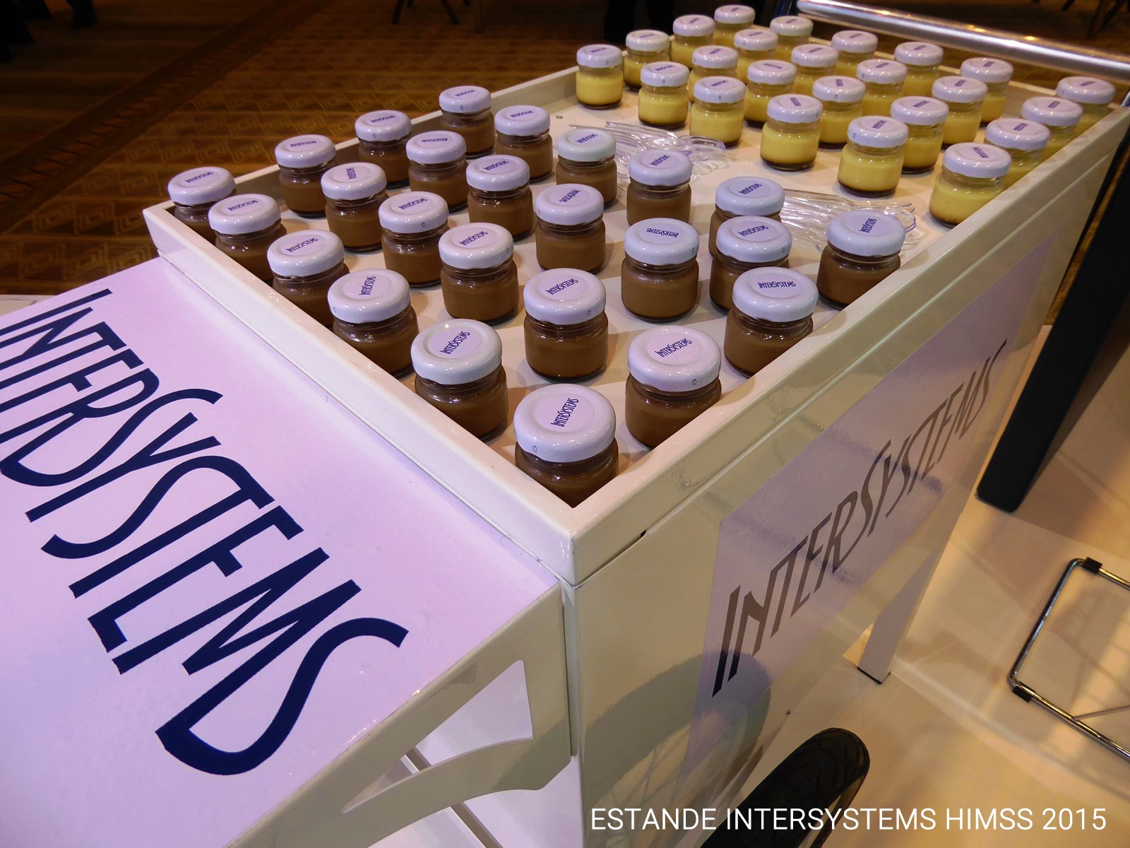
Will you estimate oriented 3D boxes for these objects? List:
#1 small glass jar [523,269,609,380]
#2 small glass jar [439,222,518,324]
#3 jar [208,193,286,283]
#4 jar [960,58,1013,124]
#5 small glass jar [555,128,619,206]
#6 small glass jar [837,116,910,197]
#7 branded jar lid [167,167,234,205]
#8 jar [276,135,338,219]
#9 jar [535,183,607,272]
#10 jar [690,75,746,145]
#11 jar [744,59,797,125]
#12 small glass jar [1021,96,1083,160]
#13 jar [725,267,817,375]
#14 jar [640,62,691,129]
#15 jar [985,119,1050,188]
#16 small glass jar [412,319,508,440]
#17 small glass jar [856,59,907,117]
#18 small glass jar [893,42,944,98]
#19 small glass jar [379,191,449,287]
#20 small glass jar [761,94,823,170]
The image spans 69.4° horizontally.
[{"bbox_3d":[0.001,-0.057,0.473,0.048,0.054,0.048,-1,38,1],"label":"small glass jar"},{"bbox_3d":[-0.053,-0.094,0.511,0.047,0.051,0.047,-1,39,1],"label":"small glass jar"},{"bbox_3d":[-0.216,-0.127,0.564,0.047,0.052,0.047,-1,39,1],"label":"jar"},{"bbox_3d":[0.393,-0.313,0.771,0.047,0.051,0.047,17,42,20],"label":"jar"},{"bbox_3d":[0.017,-0.203,0.651,0.047,0.052,0.047,-1,39,1],"label":"small glass jar"},{"bbox_3d":[0.249,-0.217,0.661,0.047,0.052,0.047,-1,39,1],"label":"small glass jar"},{"bbox_3d":[-0.256,-0.168,0.575,0.045,0.010,0.045,-1,39,1],"label":"branded jar lid"},{"bbox_3d":[-0.205,-0.200,0.658,0.048,0.054,0.048,-1,38,0],"label":"jar"},{"bbox_3d":[0.004,-0.135,0.571,0.048,0.054,0.048,-1,38,1],"label":"jar"},{"bbox_3d":[0.144,-0.294,0.768,0.048,0.054,0.048,-1,38,1],"label":"jar"},{"bbox_3d":[0.200,-0.323,0.799,0.048,0.052,0.048,-1,39,1],"label":"jar"},{"bbox_3d":[0.415,-0.250,0.706,0.048,0.054,0.048,-1,38,1],"label":"small glass jar"},{"bbox_3d":[0.119,-0.058,0.472,0.048,0.052,0.048,-1,39,1],"label":"jar"},{"bbox_3d":[0.097,-0.322,0.801,0.048,0.052,0.048,-1,39,1],"label":"jar"},{"bbox_3d":[0.363,-0.216,0.665,0.048,0.054,0.048,-1,38,1],"label":"jar"},{"bbox_3d":[-0.055,-0.022,0.433,0.048,0.052,0.048,-1,39,0],"label":"small glass jar"},{"bbox_3d":[0.301,-0.318,0.786,0.047,0.052,0.047,-1,39,1],"label":"small glass jar"},{"bbox_3d":[0.365,-0.365,0.853,0.048,0.054,0.048,-1,38,1],"label":"small glass jar"},{"bbox_3d":[-0.101,-0.127,0.560,0.047,0.052,0.047,-1,39,1],"label":"small glass jar"},{"bbox_3d":[0.197,-0.253,0.708,0.047,0.052,0.047,-1,39,1],"label":"small glass jar"}]

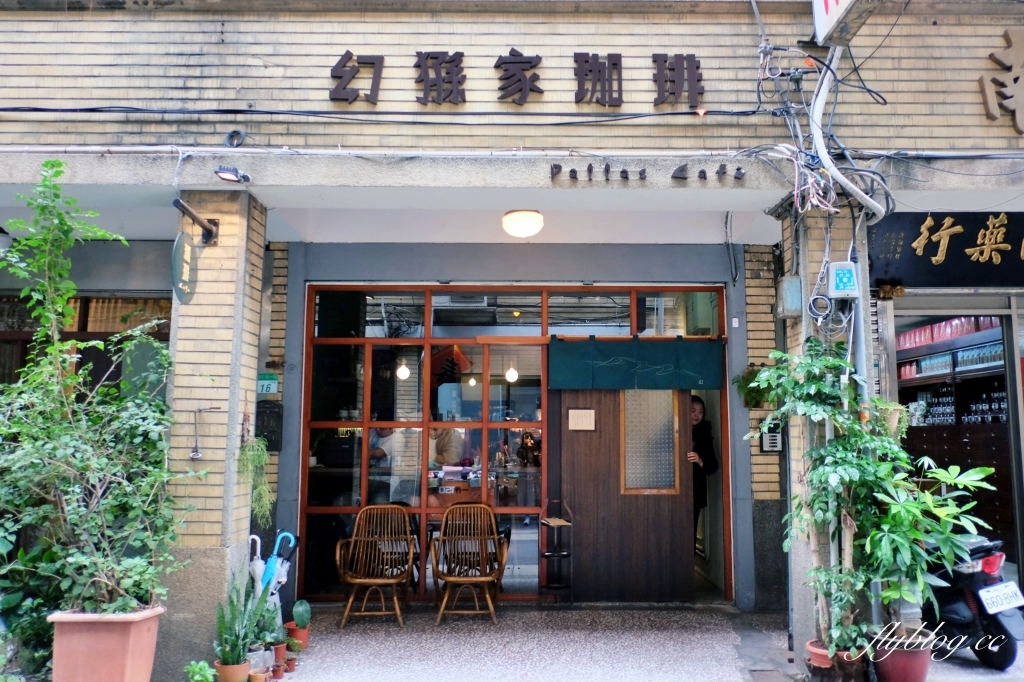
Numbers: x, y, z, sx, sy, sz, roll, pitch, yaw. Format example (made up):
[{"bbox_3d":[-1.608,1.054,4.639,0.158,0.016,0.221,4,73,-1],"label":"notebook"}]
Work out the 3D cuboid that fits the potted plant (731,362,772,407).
[{"bbox_3d":[1.920,0.355,6.129,0.300,0.360,0.220,0,-7,0],"label":"potted plant"}]

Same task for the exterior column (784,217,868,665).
[{"bbox_3d":[2.050,0.514,4.943,0.415,2.915,0.360,0,-7,0],"label":"exterior column"}]

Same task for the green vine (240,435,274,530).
[{"bbox_3d":[-1.627,0.901,4.891,0.180,0.570,0.220,0,-7,0],"label":"green vine"}]

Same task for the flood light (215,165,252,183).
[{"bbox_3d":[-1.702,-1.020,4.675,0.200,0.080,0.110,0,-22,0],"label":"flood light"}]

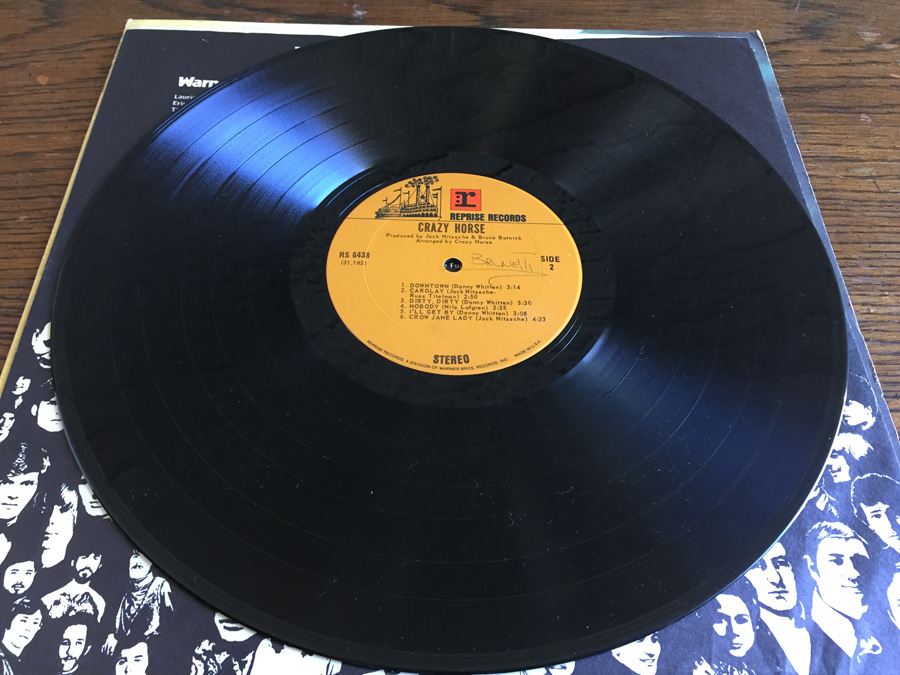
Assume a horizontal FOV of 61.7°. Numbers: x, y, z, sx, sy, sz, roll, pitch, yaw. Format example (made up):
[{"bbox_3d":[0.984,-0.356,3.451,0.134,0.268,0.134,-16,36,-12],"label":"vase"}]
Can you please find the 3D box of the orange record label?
[{"bbox_3d":[0.002,-0.029,0.298,0.101,0.002,0.101,1,57,-1],"label":"orange record label"}]

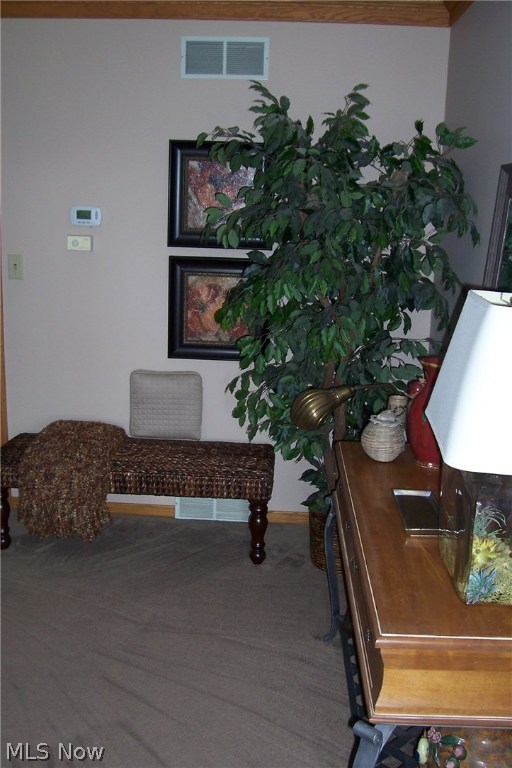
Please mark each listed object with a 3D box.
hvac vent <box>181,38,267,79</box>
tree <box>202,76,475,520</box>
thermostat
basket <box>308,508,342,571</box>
[{"bbox_3d":[-0.137,-1.437,3.202,0.388,0.177,0.015,2,12,2],"label":"hvac vent"},{"bbox_3d":[0.269,-0.289,2.921,1.030,1.720,0.950,2,12,2],"label":"tree"},{"bbox_3d":[-0.782,-0.776,3.362,0.149,0.094,0.030,2,12,2],"label":"thermostat"},{"bbox_3d":[0.383,0.663,3.200,0.300,0.250,0.300,2,12,2],"label":"basket"}]

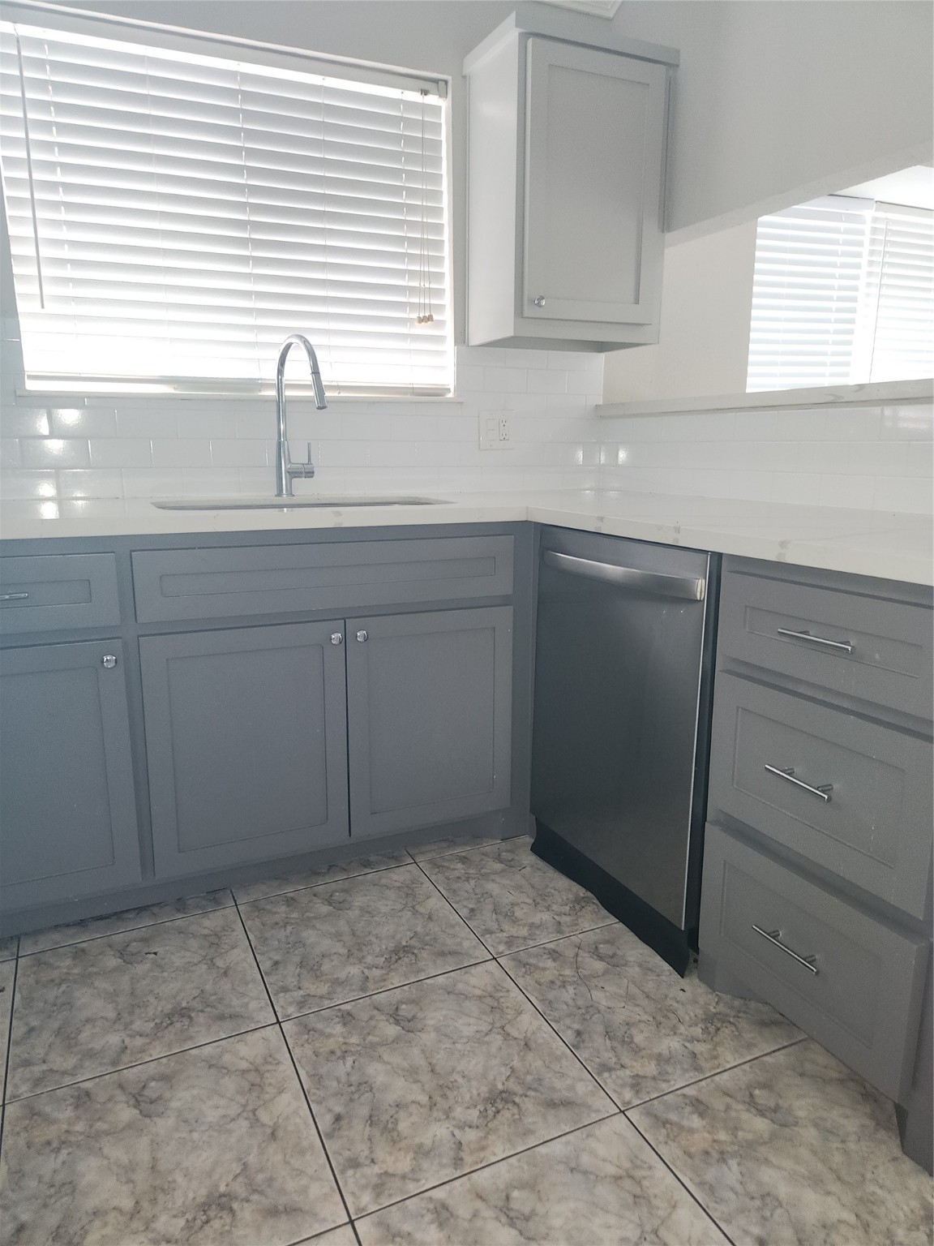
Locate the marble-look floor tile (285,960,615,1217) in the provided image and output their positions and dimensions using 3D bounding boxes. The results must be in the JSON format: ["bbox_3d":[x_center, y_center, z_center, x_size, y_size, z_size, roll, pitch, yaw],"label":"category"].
[{"bbox_3d":[-0.049,0.777,1.448,0.452,0.015,0.452,-6,13,-24],"label":"marble-look floor tile"}]

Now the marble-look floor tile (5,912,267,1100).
[{"bbox_3d":[-0.656,0.739,1.664,0.452,0.015,0.452,-6,13,-24],"label":"marble-look floor tile"}]

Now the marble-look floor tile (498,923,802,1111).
[{"bbox_3d":[0.364,0.734,1.637,0.452,0.015,0.452,-6,13,-24],"label":"marble-look floor tile"}]

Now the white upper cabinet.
[{"bbox_3d":[0.298,-1.253,2.489,0.527,0.798,0.337,-6,13,-24],"label":"white upper cabinet"}]

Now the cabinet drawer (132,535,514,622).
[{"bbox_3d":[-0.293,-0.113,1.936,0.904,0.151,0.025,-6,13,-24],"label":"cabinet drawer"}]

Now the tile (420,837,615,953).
[{"bbox_3d":[0.170,0.652,2.042,0.452,0.015,0.452,-6,13,-24],"label":"tile"}]

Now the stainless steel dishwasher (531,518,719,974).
[{"bbox_3d":[0.549,0.217,1.955,0.620,0.862,0.611,-6,13,-24],"label":"stainless steel dishwasher"}]

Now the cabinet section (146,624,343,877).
[{"bbox_3d":[-0.599,0.236,2.119,0.453,0.554,0.500,-5,13,-25],"label":"cabinet section"}]

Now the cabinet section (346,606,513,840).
[{"bbox_3d":[-0.193,0.198,2.311,0.448,0.554,0.500,-5,13,-25],"label":"cabinet section"}]

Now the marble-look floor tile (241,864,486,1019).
[{"bbox_3d":[-0.243,0.696,1.853,0.452,0.015,0.452,-6,13,-24],"label":"marble-look floor tile"}]

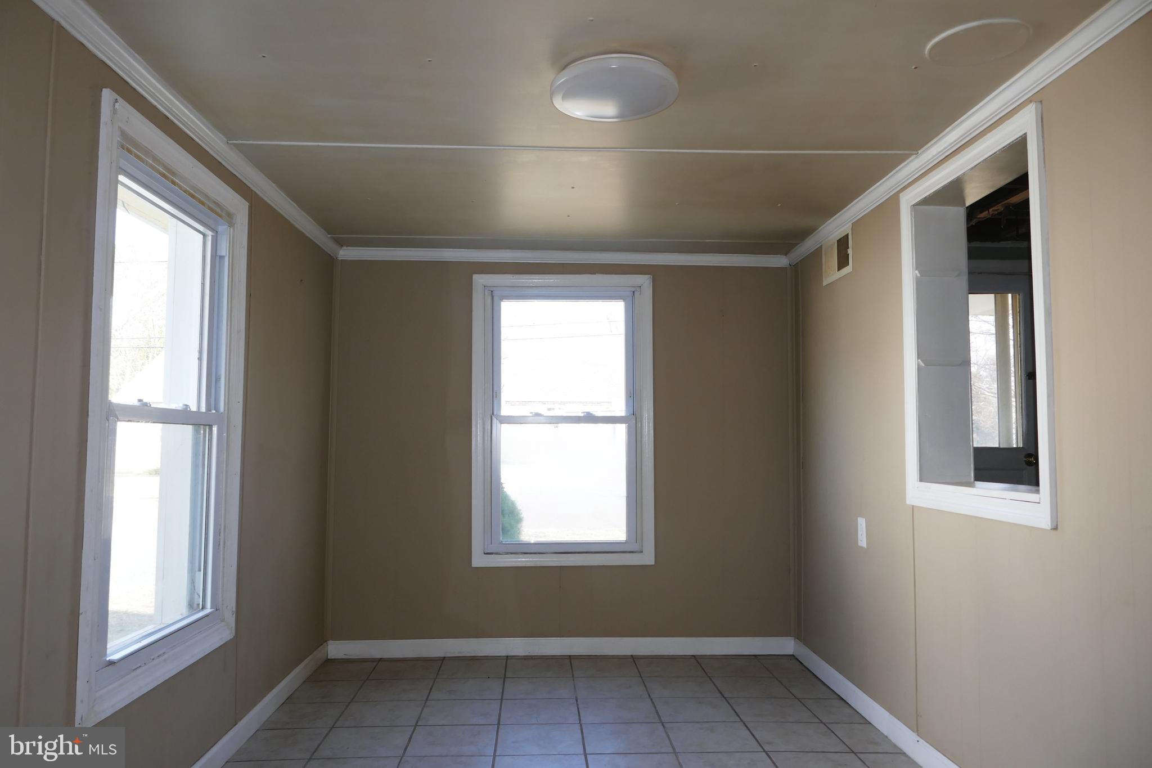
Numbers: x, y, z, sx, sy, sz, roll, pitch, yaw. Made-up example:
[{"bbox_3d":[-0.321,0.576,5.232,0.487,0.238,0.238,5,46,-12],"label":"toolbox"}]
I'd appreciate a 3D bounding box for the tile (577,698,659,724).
[{"bbox_3d":[0.170,1.331,3.248,0.306,0.010,0.306,0,-4,-3],"label":"tile"}]

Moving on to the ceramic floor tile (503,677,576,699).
[{"bbox_3d":[-0.161,1.347,3.528,0.308,0.010,0.304,0,-4,-2],"label":"ceramic floor tile"}]

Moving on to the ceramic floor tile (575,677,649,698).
[{"bbox_3d":[0.156,1.354,3.557,0.306,0.010,0.306,0,-4,-3],"label":"ceramic floor tile"}]

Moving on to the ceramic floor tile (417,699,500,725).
[{"bbox_3d":[-0.460,1.324,3.213,0.308,0.010,0.304,0,-4,-2],"label":"ceramic floor tile"}]

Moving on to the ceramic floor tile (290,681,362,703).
[{"bbox_3d":[-1.081,1.340,3.467,0.282,0.010,0.304,0,-4,-2],"label":"ceramic floor tile"}]

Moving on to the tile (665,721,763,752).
[{"bbox_3d":[0.497,1.312,2.961,0.308,0.010,0.305,0,-4,-2],"label":"tile"}]

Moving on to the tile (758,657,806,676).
[{"bbox_3d":[1.017,1.368,3.856,0.184,0.010,0.301,0,-4,-3],"label":"tile"}]

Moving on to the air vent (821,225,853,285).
[{"bbox_3d":[1.156,-0.565,3.561,0.018,0.200,0.354,0,-4,-2],"label":"air vent"}]

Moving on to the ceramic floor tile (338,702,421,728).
[{"bbox_3d":[-0.777,1.324,3.204,0.306,0.010,0.306,0,-4,-3],"label":"ceramic floor tile"}]

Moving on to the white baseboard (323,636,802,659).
[{"bbox_3d":[-0.060,1.334,4.043,2.348,0.088,0.015,0,-4,-2],"label":"white baseboard"}]

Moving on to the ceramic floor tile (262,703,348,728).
[{"bbox_3d":[-1.058,1.308,3.158,0.262,0.010,0.301,0,-4,-3],"label":"ceramic floor tile"}]

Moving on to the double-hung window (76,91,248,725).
[{"bbox_3d":[-1.195,0.077,2.317,0.120,1.484,0.920,0,-4,-3],"label":"double-hung window"}]

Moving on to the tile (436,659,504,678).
[{"bbox_3d":[-0.484,1.357,3.787,0.305,0.010,0.301,0,-4,-3],"label":"tile"}]

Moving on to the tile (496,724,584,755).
[{"bbox_3d":[-0.130,1.293,2.899,0.305,0.010,0.301,0,-4,-3],"label":"tile"}]

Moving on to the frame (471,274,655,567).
[{"bbox_3d":[-0.066,0.183,4.188,0.932,1.501,0.110,0,-4,-2],"label":"frame"}]

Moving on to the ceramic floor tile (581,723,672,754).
[{"bbox_3d":[0.183,1.296,2.913,0.305,0.010,0.301,0,-4,-3],"label":"ceramic floor tile"}]

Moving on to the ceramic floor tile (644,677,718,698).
[{"bbox_3d":[0.468,1.342,3.529,0.305,0.010,0.301,0,-4,-3],"label":"ceramic floor tile"}]

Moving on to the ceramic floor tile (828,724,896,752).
[{"bbox_3d":[1.051,1.302,2.953,0.168,0.010,0.301,0,-4,-3],"label":"ceramic floor tile"}]

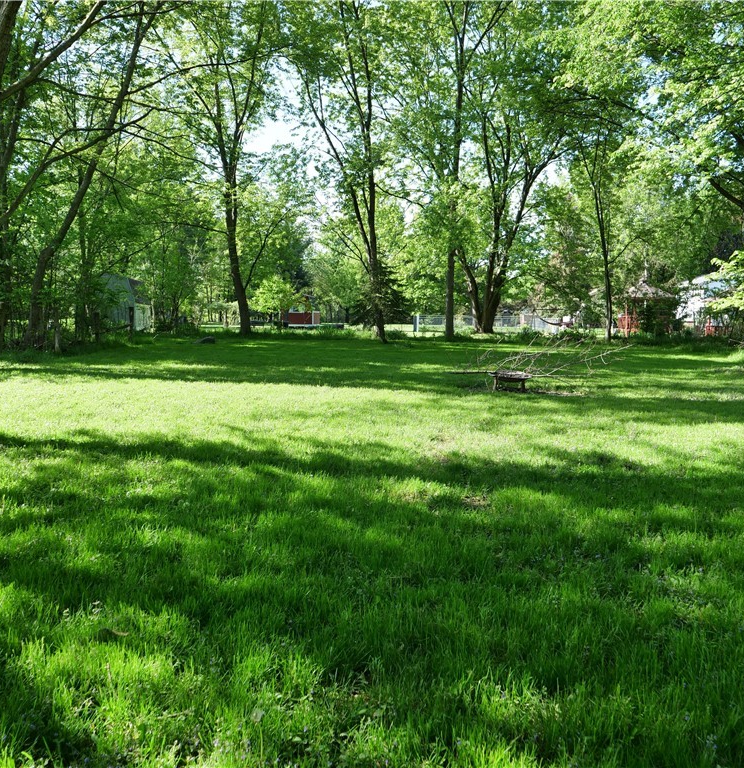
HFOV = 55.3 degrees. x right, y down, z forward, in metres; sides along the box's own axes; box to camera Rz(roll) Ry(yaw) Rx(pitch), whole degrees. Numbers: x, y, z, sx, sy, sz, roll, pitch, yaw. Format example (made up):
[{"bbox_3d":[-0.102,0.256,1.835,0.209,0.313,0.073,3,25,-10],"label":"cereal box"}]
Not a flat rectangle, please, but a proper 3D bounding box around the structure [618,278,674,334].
[{"bbox_3d":[16.757,-4.687,43.500,3.600,3.500,3.600,2,6,21],"label":"structure"}]

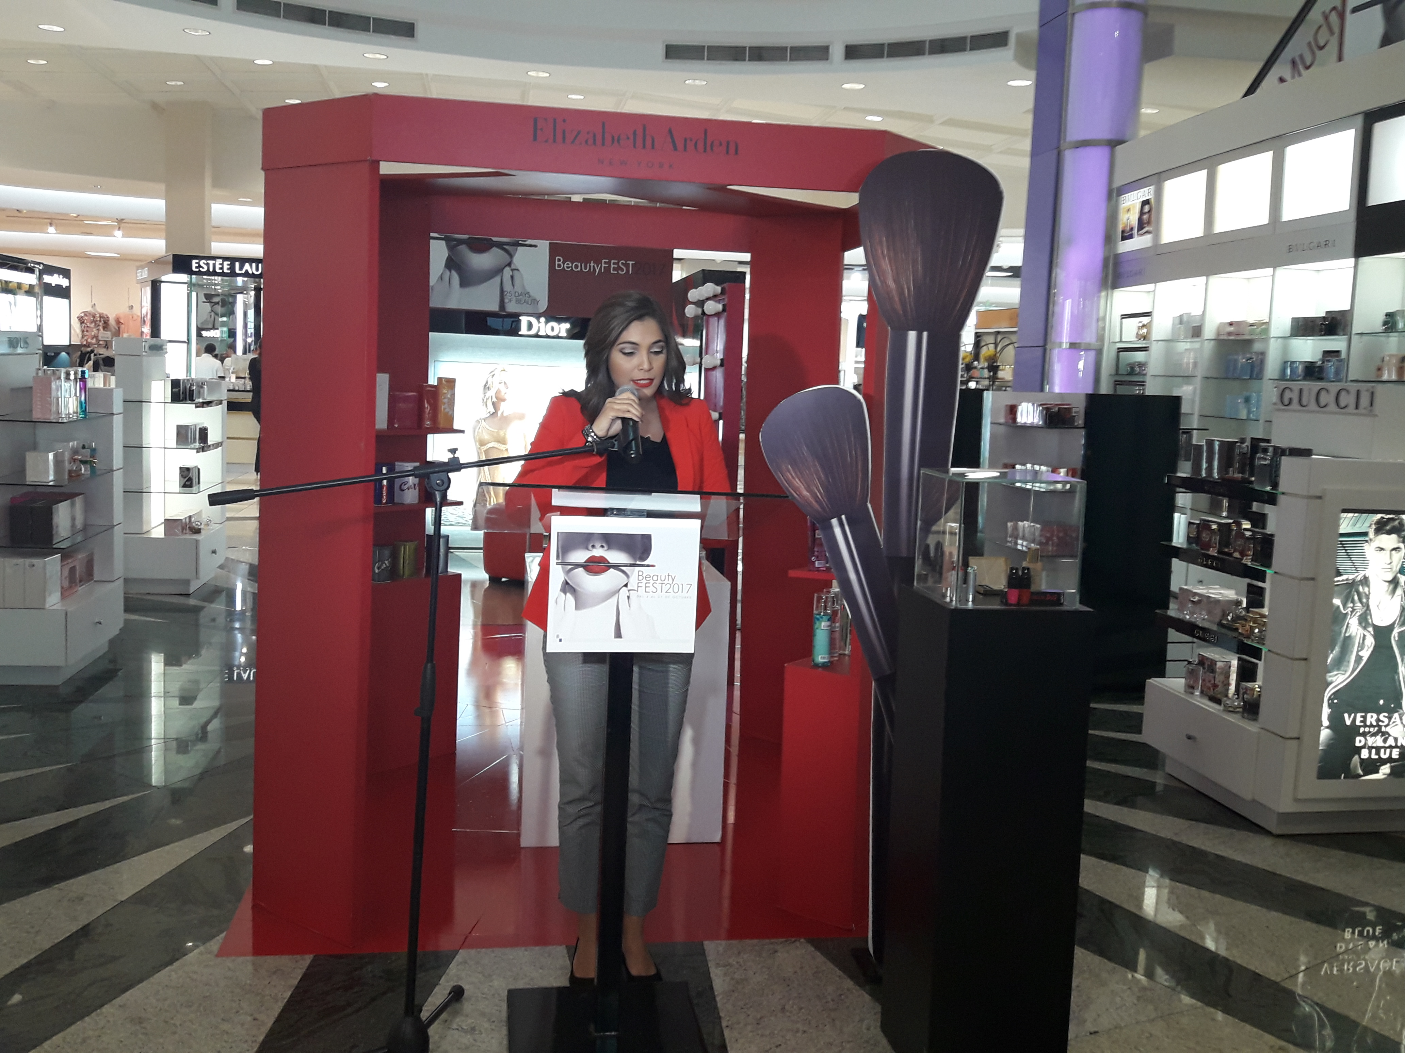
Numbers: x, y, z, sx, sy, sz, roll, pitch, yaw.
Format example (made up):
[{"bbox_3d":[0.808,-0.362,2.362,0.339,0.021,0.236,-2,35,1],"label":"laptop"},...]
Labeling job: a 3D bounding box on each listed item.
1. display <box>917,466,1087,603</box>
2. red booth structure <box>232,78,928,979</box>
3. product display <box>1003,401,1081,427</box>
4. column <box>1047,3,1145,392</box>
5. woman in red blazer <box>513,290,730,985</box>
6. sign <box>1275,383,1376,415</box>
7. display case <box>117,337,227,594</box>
[{"bbox_3d":[0.624,0.026,2.361,0.272,0.257,0.225,1,8,-8],"label":"display"},{"bbox_3d":[-0.317,-0.062,3.638,1.920,2.100,1.650,1,8,-8],"label":"red booth structure"},{"bbox_3d":[1.650,-0.543,5.511,0.370,0.125,0.140,1,8,-8],"label":"product display"},{"bbox_3d":[3.459,-2.271,10.165,0.700,5.000,0.700,1,8,-8],"label":"column"},{"bbox_3d":[-0.199,0.273,2.794,0.520,1.670,0.380,1,8,-8],"label":"woman in red blazer"},{"bbox_3d":[2.204,-0.452,4.022,0.385,0.105,0.030,1,8,-8],"label":"sign"},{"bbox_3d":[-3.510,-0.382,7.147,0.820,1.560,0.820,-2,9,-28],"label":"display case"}]

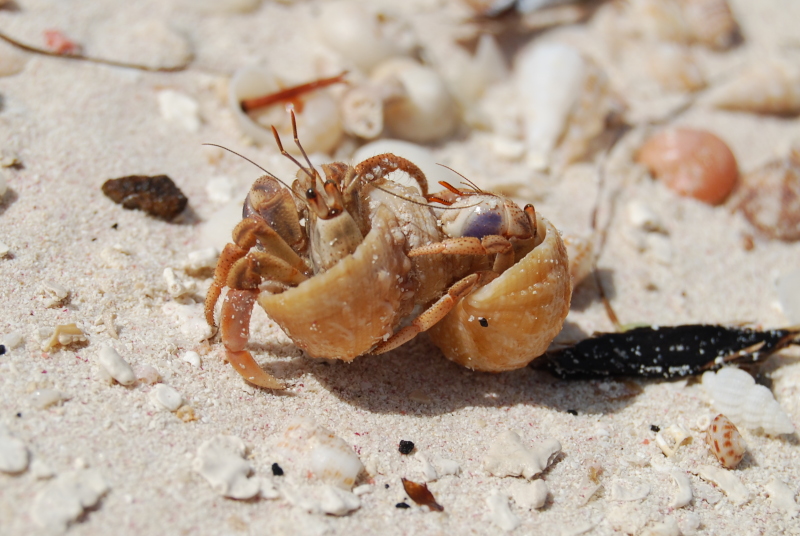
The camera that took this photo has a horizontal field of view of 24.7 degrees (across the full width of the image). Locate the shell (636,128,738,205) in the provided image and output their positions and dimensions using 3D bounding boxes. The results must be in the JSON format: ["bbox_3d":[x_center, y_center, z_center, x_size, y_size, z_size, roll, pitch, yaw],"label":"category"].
[{"bbox_3d":[0.067,-0.024,0.427,0.023,0.012,0.016,15,42,3],"label":"shell"}]

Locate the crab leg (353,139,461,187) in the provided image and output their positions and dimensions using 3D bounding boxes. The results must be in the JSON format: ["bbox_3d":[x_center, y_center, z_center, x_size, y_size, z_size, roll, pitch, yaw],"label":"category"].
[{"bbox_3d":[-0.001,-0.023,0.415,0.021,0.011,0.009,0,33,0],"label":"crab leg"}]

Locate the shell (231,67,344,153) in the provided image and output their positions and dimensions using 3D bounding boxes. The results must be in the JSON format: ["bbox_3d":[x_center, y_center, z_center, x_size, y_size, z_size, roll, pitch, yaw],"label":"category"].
[{"bbox_3d":[-0.031,-0.043,0.497,0.029,0.018,0.023,0,33,0],"label":"shell"}]

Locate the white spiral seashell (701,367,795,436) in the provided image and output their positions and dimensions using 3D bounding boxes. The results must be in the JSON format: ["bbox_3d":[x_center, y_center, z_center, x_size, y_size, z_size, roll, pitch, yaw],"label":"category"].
[{"bbox_3d":[0.071,0.028,0.374,0.021,0.008,0.009,30,45,18],"label":"white spiral seashell"}]

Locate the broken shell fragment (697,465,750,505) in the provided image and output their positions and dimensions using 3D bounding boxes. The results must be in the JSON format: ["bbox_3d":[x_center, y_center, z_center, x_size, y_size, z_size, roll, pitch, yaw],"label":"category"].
[{"bbox_3d":[0.064,0.043,0.360,0.012,0.002,0.006,34,46,22],"label":"broken shell fragment"}]

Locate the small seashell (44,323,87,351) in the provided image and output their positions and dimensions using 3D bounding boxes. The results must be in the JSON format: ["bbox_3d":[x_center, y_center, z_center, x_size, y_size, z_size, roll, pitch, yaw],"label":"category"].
[{"bbox_3d":[-0.077,0.016,0.419,0.009,0.004,0.005,0,33,0],"label":"small seashell"}]

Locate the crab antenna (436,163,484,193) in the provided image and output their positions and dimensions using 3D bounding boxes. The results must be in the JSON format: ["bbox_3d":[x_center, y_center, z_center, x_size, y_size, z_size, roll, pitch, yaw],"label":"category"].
[{"bbox_3d":[0.012,-0.018,0.362,0.009,0.006,0.004,10,42,-4],"label":"crab antenna"}]

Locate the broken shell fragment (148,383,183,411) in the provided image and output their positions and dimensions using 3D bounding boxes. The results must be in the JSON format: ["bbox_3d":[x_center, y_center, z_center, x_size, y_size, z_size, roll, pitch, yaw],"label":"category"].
[{"bbox_3d":[-0.051,0.029,0.400,0.007,0.004,0.007,0,33,0],"label":"broken shell fragment"}]

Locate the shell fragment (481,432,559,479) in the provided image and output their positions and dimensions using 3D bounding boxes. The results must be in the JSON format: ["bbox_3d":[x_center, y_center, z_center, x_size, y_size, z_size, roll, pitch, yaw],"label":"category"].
[{"bbox_3d":[0.025,0.039,0.382,0.017,0.005,0.011,0,33,0],"label":"shell fragment"}]

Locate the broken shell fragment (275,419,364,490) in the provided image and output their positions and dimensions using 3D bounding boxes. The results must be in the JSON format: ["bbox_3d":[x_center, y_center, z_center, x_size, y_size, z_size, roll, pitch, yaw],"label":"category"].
[{"bbox_3d":[-0.015,0.035,0.345,0.017,0.008,0.011,32,45,20],"label":"broken shell fragment"}]

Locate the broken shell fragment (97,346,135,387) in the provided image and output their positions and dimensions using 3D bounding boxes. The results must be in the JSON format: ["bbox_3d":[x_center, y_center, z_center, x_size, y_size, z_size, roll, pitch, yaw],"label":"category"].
[{"bbox_3d":[-0.063,0.022,0.409,0.006,0.005,0.013,-19,37,-26],"label":"broken shell fragment"}]

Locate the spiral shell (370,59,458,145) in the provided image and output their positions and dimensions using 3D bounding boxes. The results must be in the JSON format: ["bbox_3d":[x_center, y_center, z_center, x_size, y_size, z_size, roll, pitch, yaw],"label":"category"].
[{"bbox_3d":[0.004,-0.046,0.501,0.023,0.018,0.021,0,33,0],"label":"spiral shell"}]

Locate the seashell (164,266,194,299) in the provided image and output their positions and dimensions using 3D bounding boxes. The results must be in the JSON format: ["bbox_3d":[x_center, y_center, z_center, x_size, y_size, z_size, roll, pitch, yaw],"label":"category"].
[{"bbox_3d":[-0.045,0.003,0.374,0.006,0.004,0.007,-10,47,-24],"label":"seashell"}]

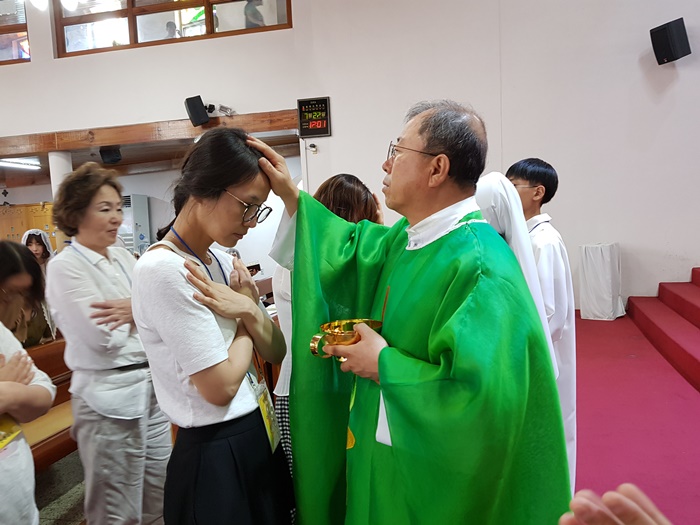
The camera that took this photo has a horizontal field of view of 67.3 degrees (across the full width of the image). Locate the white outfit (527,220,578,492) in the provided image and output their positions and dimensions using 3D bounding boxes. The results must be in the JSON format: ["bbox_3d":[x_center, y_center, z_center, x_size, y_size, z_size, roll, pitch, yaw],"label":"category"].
[{"bbox_3d":[0.741,0.411,2.170,0.360,1.220,0.470,-2,6,12],"label":"white outfit"}]

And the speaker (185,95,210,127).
[{"bbox_3d":[-2.091,-2.070,7.200,0.210,0.355,0.205,-21,12,-20],"label":"speaker"}]

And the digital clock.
[{"bbox_3d":[-0.483,-1.968,7.150,0.425,0.520,0.060,-2,6,12],"label":"digital clock"}]

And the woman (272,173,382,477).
[{"bbox_3d":[-0.081,0.457,1.980,0.370,1.550,0.430,-5,6,-18],"label":"woman"}]

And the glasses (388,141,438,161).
[{"bbox_3d":[0.157,-0.232,1.180,0.138,0.045,0.140,14,6,1],"label":"glasses"}]

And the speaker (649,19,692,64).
[{"bbox_3d":[3.633,-2.497,5.950,0.265,0.400,0.205,-26,14,-19],"label":"speaker"}]

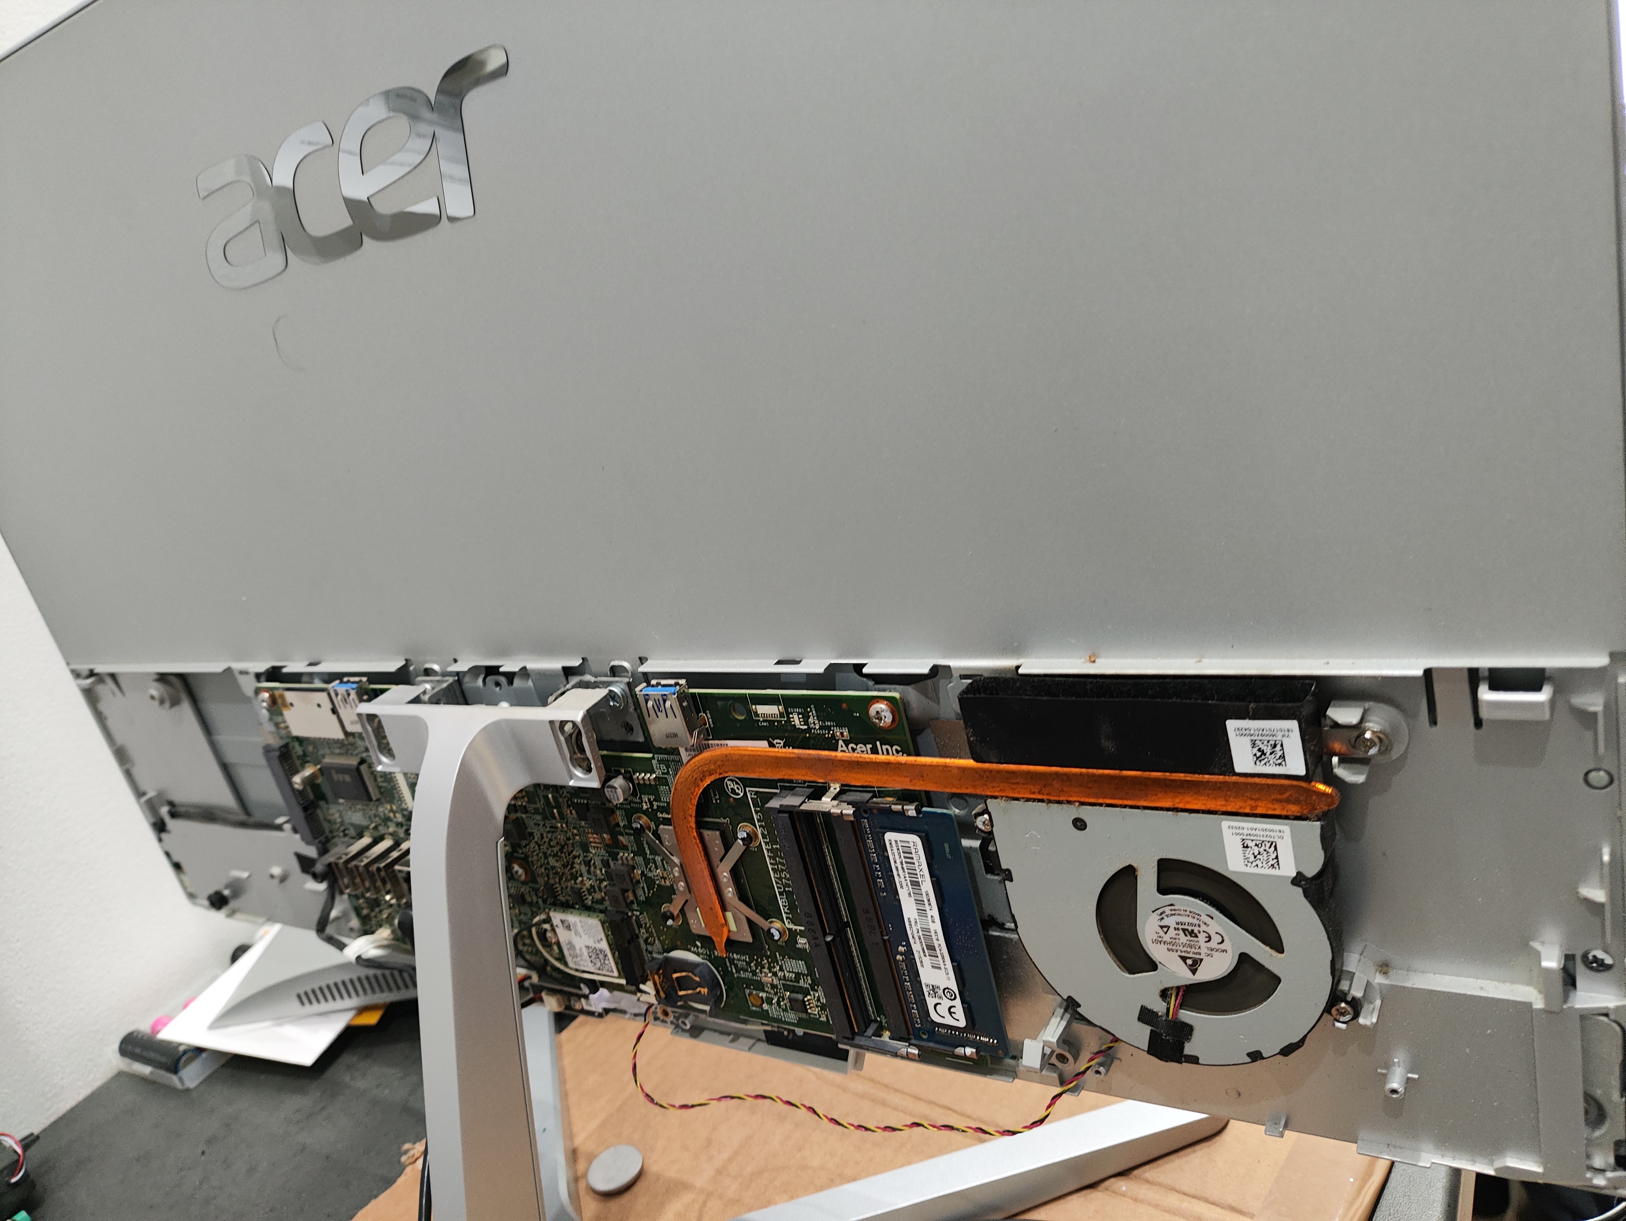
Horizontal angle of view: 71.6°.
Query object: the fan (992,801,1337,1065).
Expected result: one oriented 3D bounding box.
[{"bbox_3d":[0.076,0.068,0.241,0.069,0.065,0.011,-2,23,34],"label":"fan"}]

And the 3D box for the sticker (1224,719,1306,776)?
[{"bbox_3d":[0.083,0.025,0.207,0.012,0.011,0.001,-2,23,34],"label":"sticker"}]

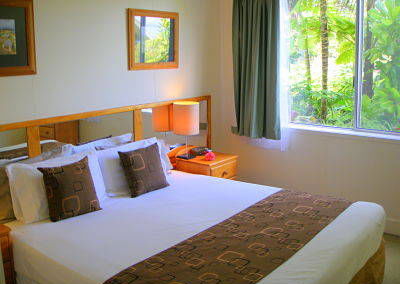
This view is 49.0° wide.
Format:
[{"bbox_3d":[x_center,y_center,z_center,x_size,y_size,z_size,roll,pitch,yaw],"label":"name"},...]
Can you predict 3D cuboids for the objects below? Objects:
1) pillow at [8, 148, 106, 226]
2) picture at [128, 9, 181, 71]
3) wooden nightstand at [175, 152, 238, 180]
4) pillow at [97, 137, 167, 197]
[{"bbox_3d":[-0.970,0.309,3.050,0.670,0.410,0.160,-12,-6,-45],"label":"pillow"},{"bbox_3d":[-0.400,-0.903,3.916,0.030,0.507,0.639,8,14,37],"label":"picture"},{"bbox_3d":[0.087,0.412,4.368,0.405,0.523,0.508,8,14,37],"label":"wooden nightstand"},{"bbox_3d":[-0.540,0.201,3.643,0.160,0.400,0.670,-20,-4,42],"label":"pillow"}]

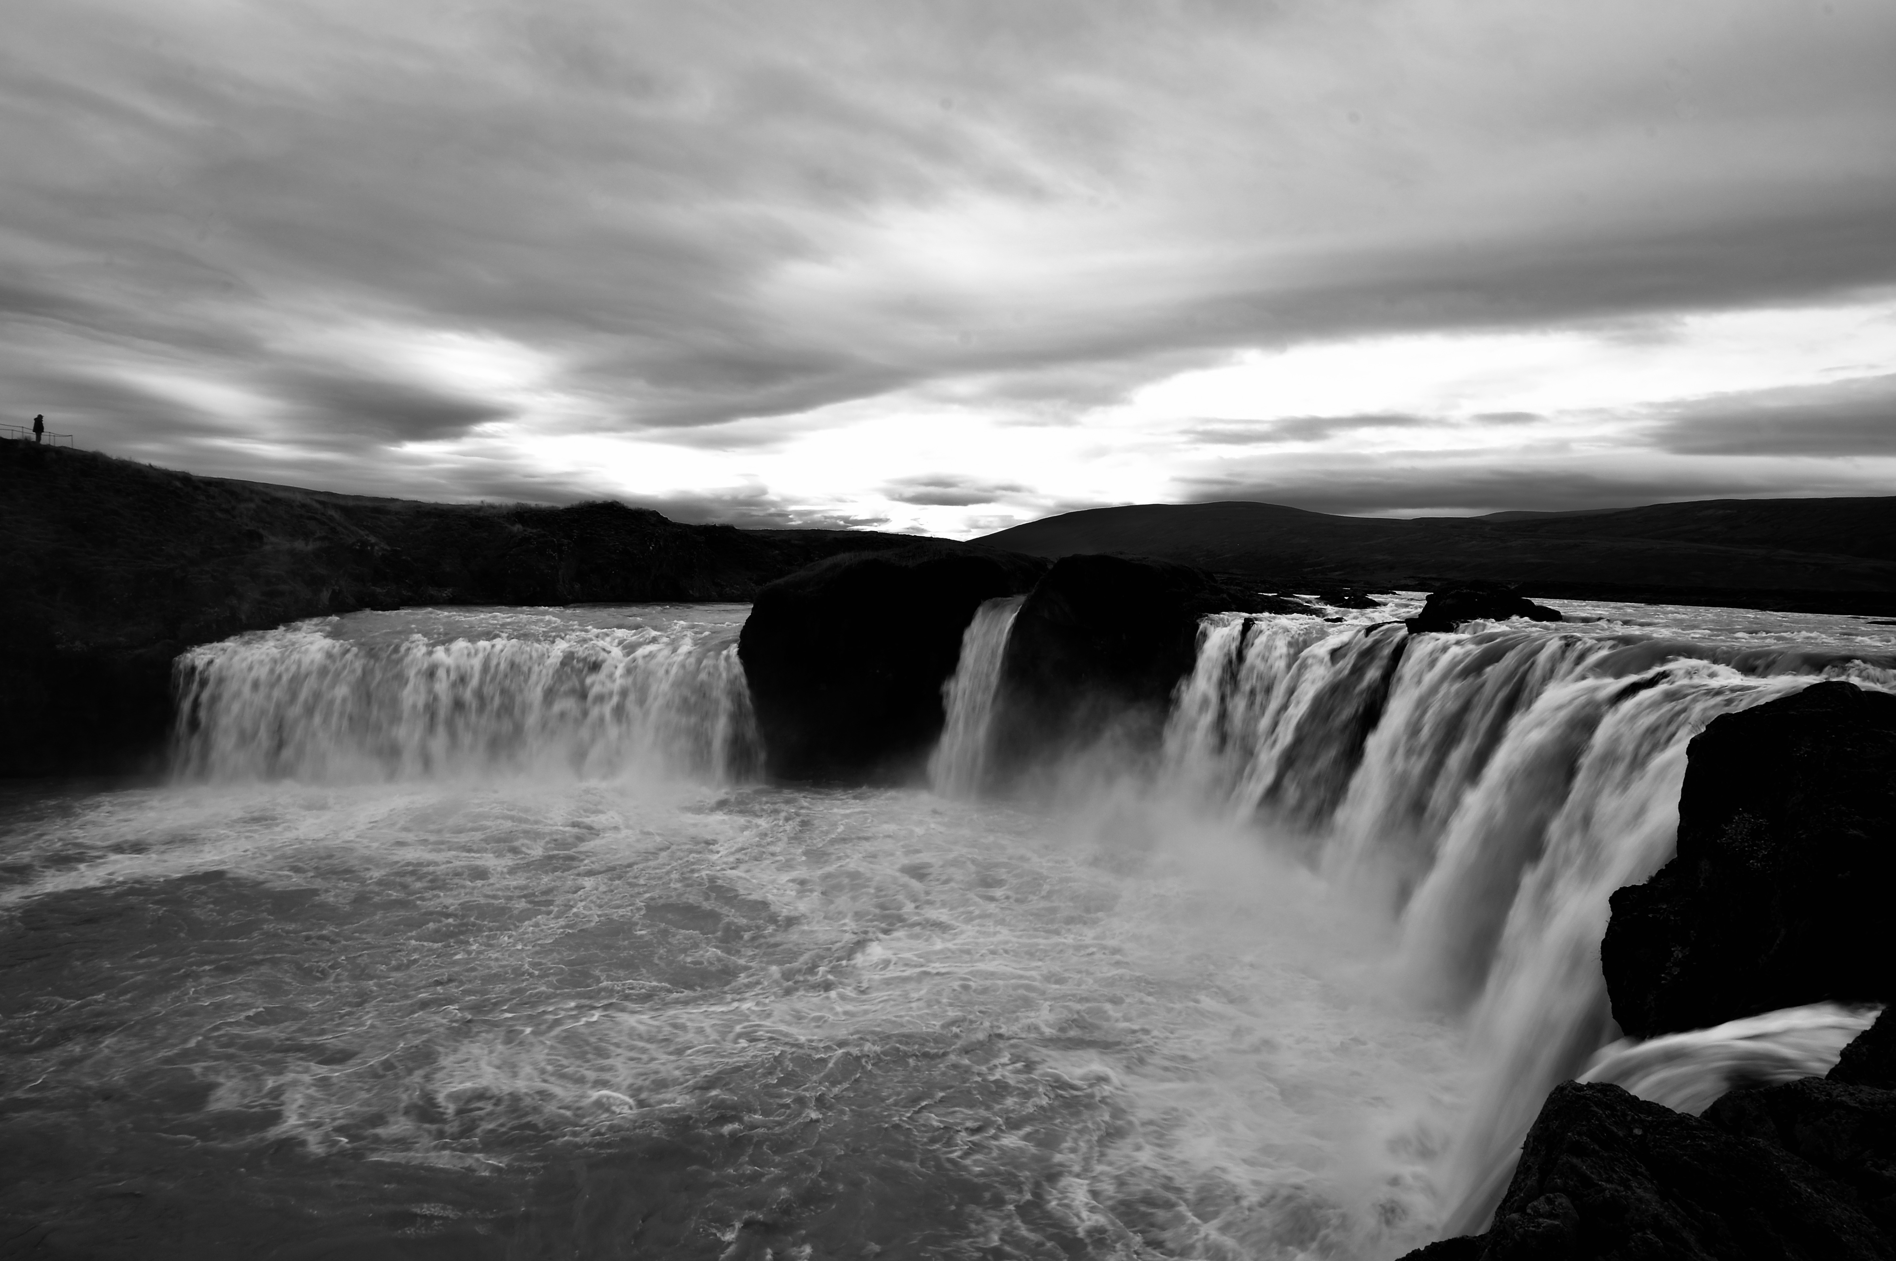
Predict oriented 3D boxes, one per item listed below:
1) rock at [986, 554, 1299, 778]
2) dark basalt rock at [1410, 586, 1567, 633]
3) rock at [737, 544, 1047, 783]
[{"bbox_3d":[11.600,1.800,69.500,18.000,13.000,13.000,0,3,0],"label":"rock"},{"bbox_3d":[27.300,-1.100,56.500,7.800,2.500,5.000,0,3,0],"label":"dark basalt rock"},{"bbox_3d":[-3.000,1.400,70.500,18.500,14.000,13.500,0,3,0],"label":"rock"}]

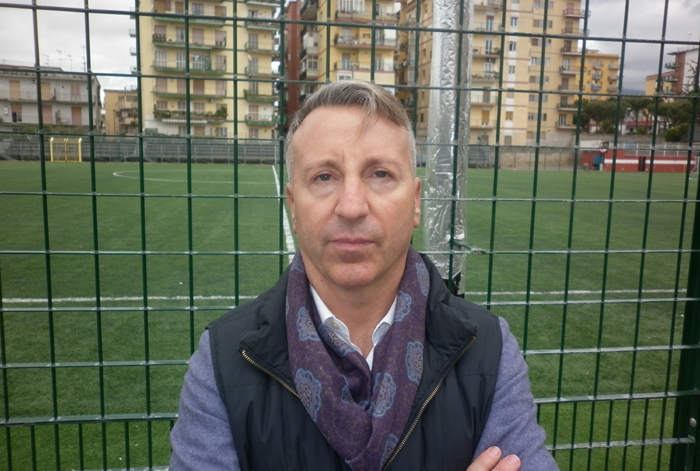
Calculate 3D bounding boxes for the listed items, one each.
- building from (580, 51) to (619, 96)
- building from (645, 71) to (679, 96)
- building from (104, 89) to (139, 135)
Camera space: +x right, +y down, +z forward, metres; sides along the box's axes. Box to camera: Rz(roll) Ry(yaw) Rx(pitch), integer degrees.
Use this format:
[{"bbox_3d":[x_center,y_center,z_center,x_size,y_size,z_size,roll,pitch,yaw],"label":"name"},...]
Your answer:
[{"bbox_3d":[68.070,-39.740,168.850,17.000,27.920,12.300,-1,8,-17],"label":"building"},{"bbox_3d":[90.610,-33.760,155.580,12.000,20.750,15.000,-1,8,-17],"label":"building"},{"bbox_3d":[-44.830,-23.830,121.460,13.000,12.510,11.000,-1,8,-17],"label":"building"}]

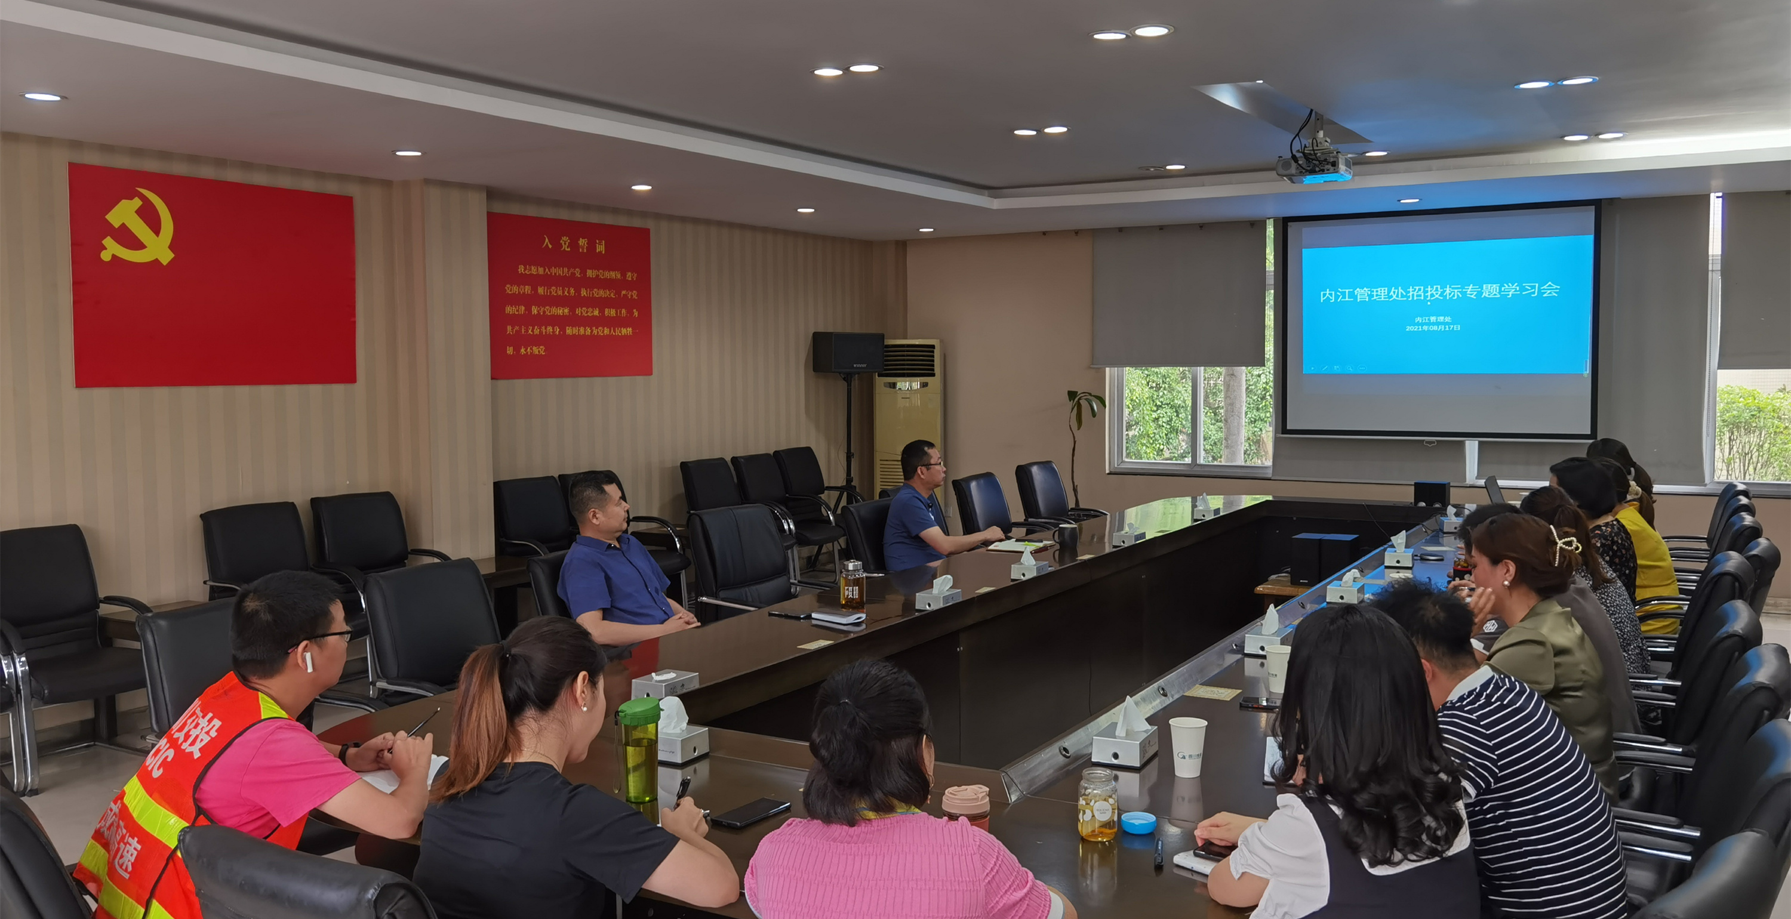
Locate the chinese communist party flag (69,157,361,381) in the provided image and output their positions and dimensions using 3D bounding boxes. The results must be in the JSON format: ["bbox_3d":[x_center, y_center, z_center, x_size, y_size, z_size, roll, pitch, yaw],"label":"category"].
[{"bbox_3d":[-3.156,-0.834,6.614,0.030,0.965,1.440,2,5,31],"label":"chinese communist party flag"}]

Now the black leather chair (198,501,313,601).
[{"bbox_3d":[-2.854,0.724,6.405,0.620,0.970,0.580,3,5,37],"label":"black leather chair"}]

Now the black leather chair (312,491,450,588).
[{"bbox_3d":[-2.564,0.674,6.954,0.610,0.970,0.570,2,5,32],"label":"black leather chair"}]

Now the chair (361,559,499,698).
[{"bbox_3d":[-1.310,0.853,4.466,0.620,0.970,0.580,2,5,31],"label":"chair"}]

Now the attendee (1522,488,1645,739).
[{"bbox_3d":[2.078,0.692,4.557,0.480,1.220,0.760,-4,6,-41],"label":"attendee"}]

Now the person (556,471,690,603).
[{"bbox_3d":[-0.839,0.677,4.896,0.880,1.250,0.550,2,5,26],"label":"person"}]

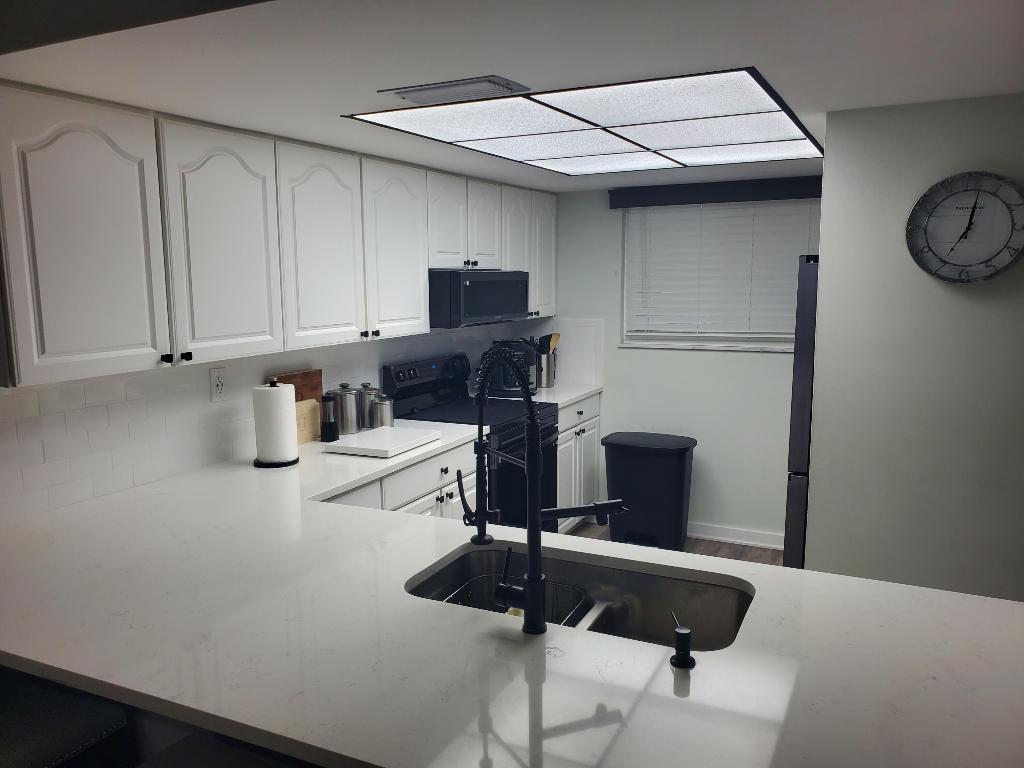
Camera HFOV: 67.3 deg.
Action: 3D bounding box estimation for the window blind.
[{"bbox_3d":[1.212,-0.654,4.468,1.207,0.850,0.055,4,9,27],"label":"window blind"}]

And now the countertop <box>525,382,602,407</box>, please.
[{"bbox_3d":[0.130,0.058,4.739,0.653,0.039,0.709,4,9,27],"label":"countertop"}]

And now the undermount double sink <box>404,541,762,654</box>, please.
[{"bbox_3d":[0.161,0.580,1.765,0.735,0.225,0.410,4,9,27],"label":"undermount double sink"}]

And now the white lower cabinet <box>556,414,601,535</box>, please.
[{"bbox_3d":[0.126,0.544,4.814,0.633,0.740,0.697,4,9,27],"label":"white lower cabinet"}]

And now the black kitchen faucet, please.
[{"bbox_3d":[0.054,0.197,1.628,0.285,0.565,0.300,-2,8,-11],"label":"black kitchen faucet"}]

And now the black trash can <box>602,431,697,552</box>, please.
[{"bbox_3d":[0.826,0.649,4.628,0.495,0.638,0.375,4,9,27],"label":"black trash can"}]

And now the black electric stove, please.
[{"bbox_3d":[-0.187,0.463,4.115,0.673,1.168,0.772,4,9,27],"label":"black electric stove"}]

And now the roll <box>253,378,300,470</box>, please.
[{"bbox_3d":[-0.902,0.144,2.927,0.156,0.322,0.156,-1,8,0],"label":"roll"}]

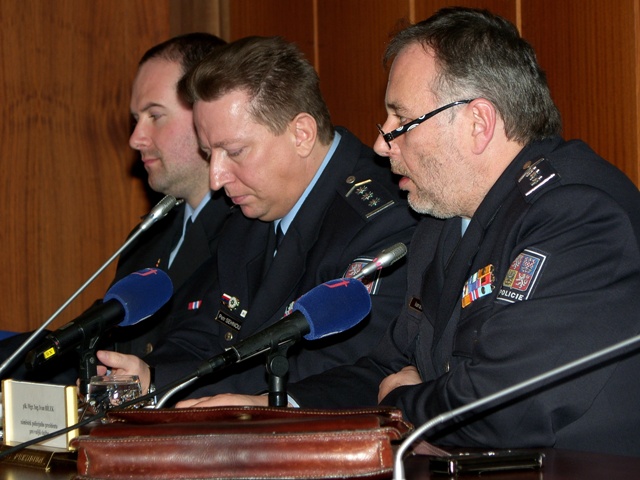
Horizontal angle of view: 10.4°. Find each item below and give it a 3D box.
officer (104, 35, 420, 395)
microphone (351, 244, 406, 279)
[{"bbox_3d":[-0.070,0.347,4.925,0.680,1.260,0.580,-5,6,-32],"label":"officer"},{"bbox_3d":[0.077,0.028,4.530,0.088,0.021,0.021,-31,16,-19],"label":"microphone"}]

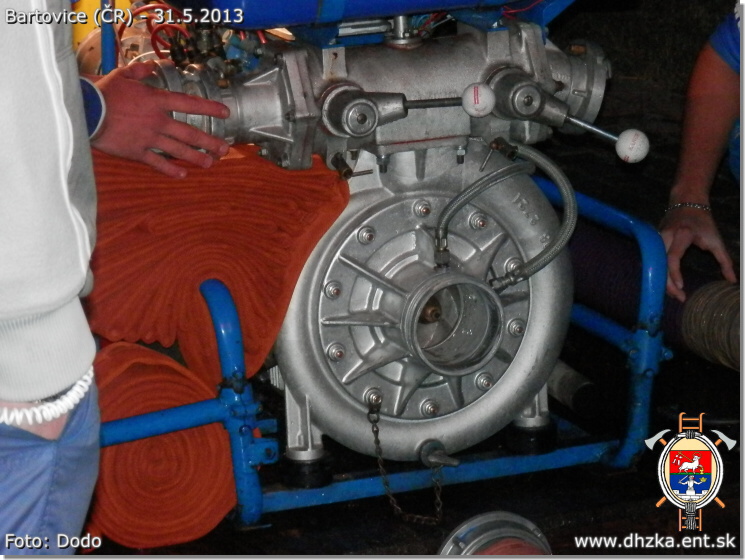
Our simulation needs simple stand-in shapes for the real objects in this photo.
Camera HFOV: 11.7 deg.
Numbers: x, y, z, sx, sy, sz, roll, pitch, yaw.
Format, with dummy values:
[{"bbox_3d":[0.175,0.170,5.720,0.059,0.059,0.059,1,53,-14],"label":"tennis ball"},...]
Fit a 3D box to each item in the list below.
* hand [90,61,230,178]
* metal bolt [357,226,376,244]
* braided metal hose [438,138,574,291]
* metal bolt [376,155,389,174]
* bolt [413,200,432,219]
[{"bbox_3d":[-0.269,-0.204,4.620,0.188,0.138,0.080,12,8,-20],"label":"hand"},{"bbox_3d":[-0.007,-0.058,4.708,0.022,0.022,0.022,-7,14,-20],"label":"metal bolt"},{"bbox_3d":[0.167,-0.085,4.754,0.229,0.171,0.126,-7,14,-20],"label":"braided metal hose"},{"bbox_3d":[0.013,-0.150,4.739,0.017,0.027,0.017,-7,14,-20],"label":"metal bolt"},{"bbox_3d":[0.066,-0.092,4.729,0.022,0.022,0.022,-7,14,-20],"label":"bolt"}]

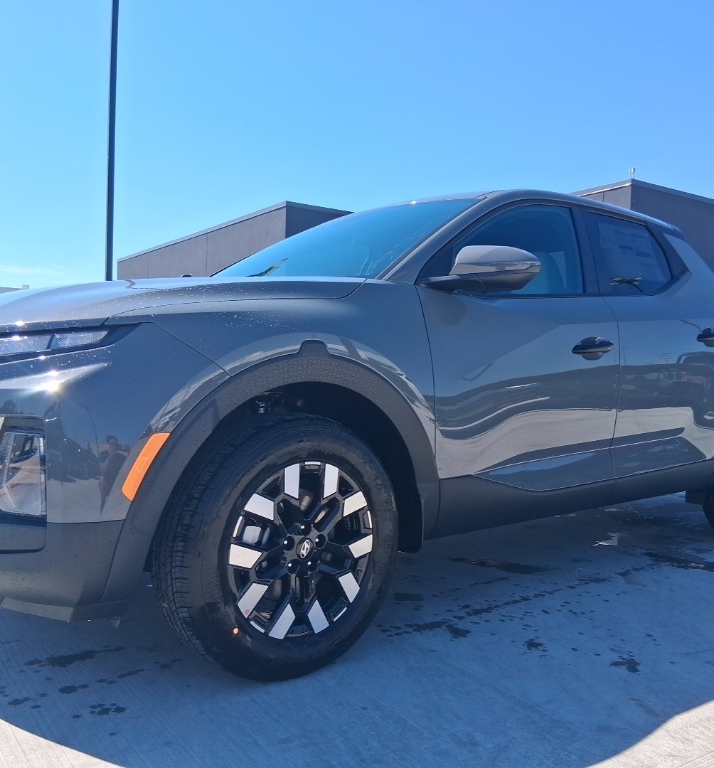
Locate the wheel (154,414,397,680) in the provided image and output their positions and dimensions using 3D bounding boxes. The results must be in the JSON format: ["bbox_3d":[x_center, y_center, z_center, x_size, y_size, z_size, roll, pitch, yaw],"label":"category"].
[{"bbox_3d":[-0.214,0.466,2.267,0.750,0.750,0.250,0,0,-39],"label":"wheel"}]

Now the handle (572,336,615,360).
[{"bbox_3d":[0.895,-0.132,2.918,0.260,0.085,0.060,0,2,-39],"label":"handle"}]

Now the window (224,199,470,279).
[{"bbox_3d":[-0.188,-0.551,3.332,0.930,0.140,1.450,-38,23,-32],"label":"window"}]

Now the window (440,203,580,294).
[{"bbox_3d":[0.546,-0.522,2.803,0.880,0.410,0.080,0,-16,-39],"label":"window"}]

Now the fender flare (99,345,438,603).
[{"bbox_3d":[-0.184,0.189,2.088,1.050,0.610,0.130,0,2,-39],"label":"fender flare"}]

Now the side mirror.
[{"bbox_3d":[0.387,-0.360,2.435,0.290,0.155,0.250,0,2,-39],"label":"side mirror"}]

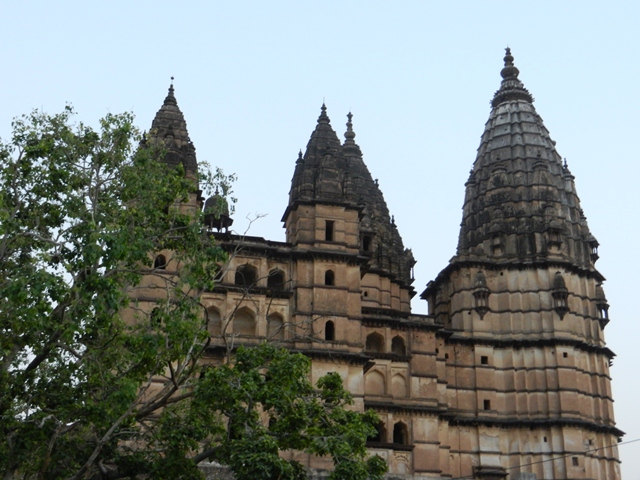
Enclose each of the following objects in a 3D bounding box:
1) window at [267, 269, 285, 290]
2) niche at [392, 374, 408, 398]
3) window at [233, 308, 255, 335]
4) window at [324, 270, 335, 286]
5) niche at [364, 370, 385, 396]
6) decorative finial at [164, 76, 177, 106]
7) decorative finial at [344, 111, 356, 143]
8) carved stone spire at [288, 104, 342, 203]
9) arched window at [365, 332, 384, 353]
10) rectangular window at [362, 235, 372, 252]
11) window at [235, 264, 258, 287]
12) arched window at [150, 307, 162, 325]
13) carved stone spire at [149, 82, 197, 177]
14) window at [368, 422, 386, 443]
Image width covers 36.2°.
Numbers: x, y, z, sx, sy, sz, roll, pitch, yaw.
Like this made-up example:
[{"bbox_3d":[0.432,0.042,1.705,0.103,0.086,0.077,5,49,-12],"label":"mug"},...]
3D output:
[{"bbox_3d":[-3.375,3.106,74.876,1.410,1.780,0.500,6,-23,-13],"label":"window"},{"bbox_3d":[8.404,15.508,103.879,1.694,2.622,0.400,6,-21,-15],"label":"niche"},{"bbox_3d":[-5.666,6.097,72.797,1.690,2.180,0.400,6,-23,-13],"label":"window"},{"bbox_3d":[0.710,2.946,74.559,0.740,1.350,0.400,6,-23,-13],"label":"window"},{"bbox_3d":[5.719,14.909,102.170,2.129,2.686,0.400,6,-21,-15],"label":"niche"},{"bbox_3d":[-12.402,-12.352,81.450,1.020,2.870,1.020,6,-23,-13],"label":"decorative finial"},{"bbox_3d":[3.834,-14.123,123.167,1.433,4.676,1.433,0,-20,0],"label":"decorative finial"},{"bbox_3d":[0.249,-6.928,82.264,4.760,10.840,4.760,6,-23,-13],"label":"carved stone spire"},{"bbox_3d":[4.987,9.390,89.356,1.750,1.930,0.500,6,-23,-13],"label":"arched window"},{"bbox_3d":[5.425,0.423,112.614,1.035,2.016,0.400,6,-21,-15],"label":"rectangular window"},{"bbox_3d":[-5.588,2.736,74.110,1.730,1.810,0.500,6,-23,-13],"label":"window"},{"bbox_3d":[-13.467,6.326,80.791,0.884,1.569,0.400,6,-21,-15],"label":"arched window"},{"bbox_3d":[-12.464,-8.379,79.780,4.620,10.920,4.620,6,-23,-13],"label":"carved stone spire"},{"bbox_3d":[5.809,19.548,100.554,2.115,2.497,0.500,6,-21,-15],"label":"window"}]

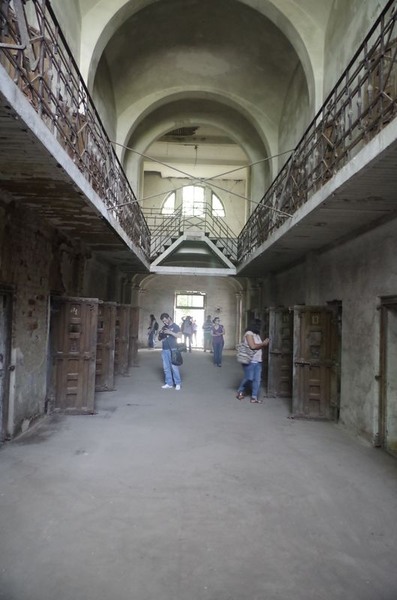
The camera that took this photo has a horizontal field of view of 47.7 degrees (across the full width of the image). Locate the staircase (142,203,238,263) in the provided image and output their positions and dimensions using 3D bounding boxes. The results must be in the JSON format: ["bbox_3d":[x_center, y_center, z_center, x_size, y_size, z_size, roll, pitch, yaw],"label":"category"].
[{"bbox_3d":[-0.129,-1.865,14.279,2.690,2.100,0.800,2,-2,-1],"label":"staircase"}]

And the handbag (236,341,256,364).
[{"bbox_3d":[0.949,1.044,8.875,0.360,0.440,0.180,1,-2,24],"label":"handbag"}]

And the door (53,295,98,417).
[{"bbox_3d":[-2.040,0.911,7.402,0.735,1.900,0.070,2,-2,-5],"label":"door"}]

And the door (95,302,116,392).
[{"bbox_3d":[-2.111,0.991,9.590,0.735,1.900,0.070,3,-2,-21],"label":"door"}]

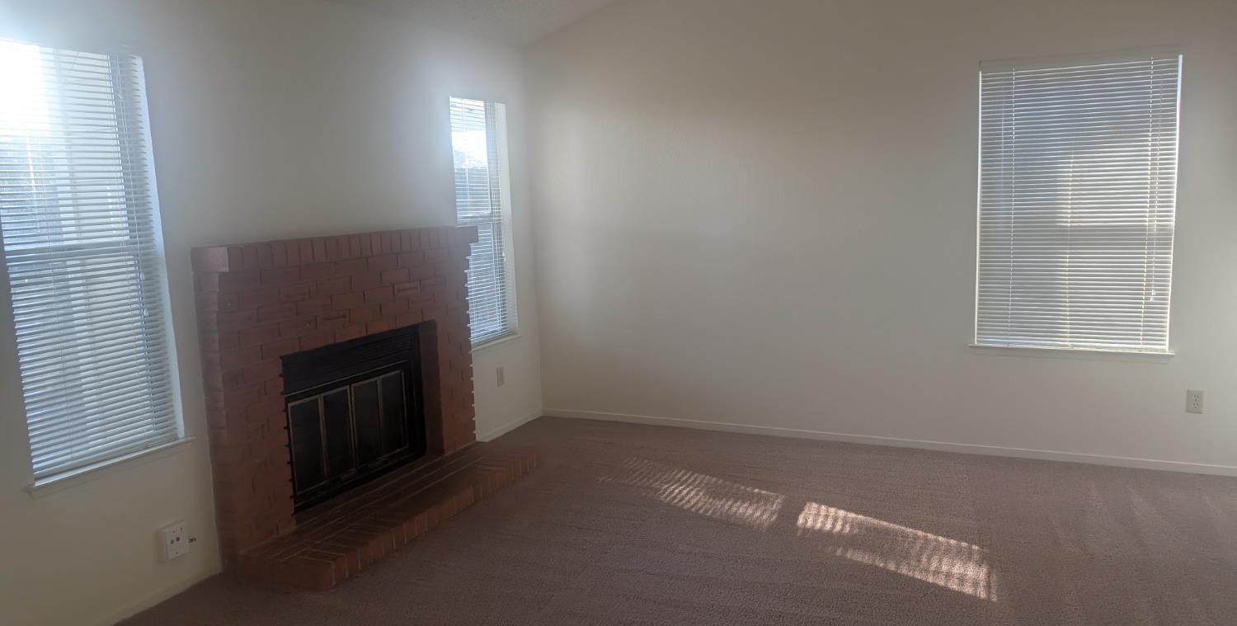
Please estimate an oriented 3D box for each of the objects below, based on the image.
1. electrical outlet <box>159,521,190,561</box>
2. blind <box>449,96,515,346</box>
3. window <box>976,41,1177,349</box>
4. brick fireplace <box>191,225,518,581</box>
[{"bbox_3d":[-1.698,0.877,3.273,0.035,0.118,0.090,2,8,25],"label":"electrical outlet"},{"bbox_3d":[-0.828,-0.544,5.204,0.095,1.456,0.583,2,8,25],"label":"blind"},{"bbox_3d":[2.318,-0.549,4.393,0.885,1.477,0.095,2,8,25],"label":"window"},{"bbox_3d":[-1.046,0.297,4.059,0.530,1.327,1.672,2,8,25],"label":"brick fireplace"}]

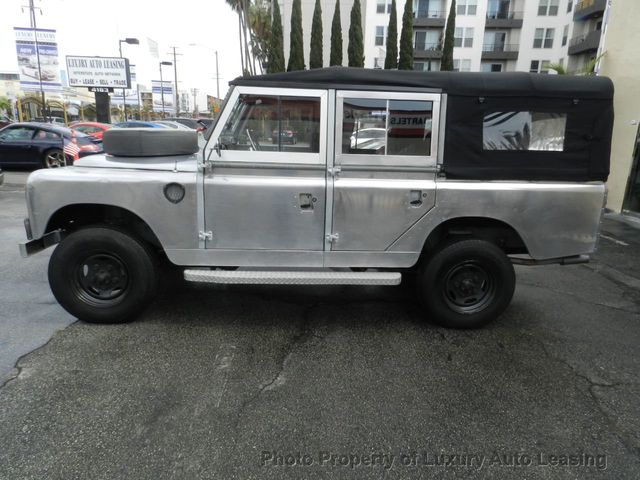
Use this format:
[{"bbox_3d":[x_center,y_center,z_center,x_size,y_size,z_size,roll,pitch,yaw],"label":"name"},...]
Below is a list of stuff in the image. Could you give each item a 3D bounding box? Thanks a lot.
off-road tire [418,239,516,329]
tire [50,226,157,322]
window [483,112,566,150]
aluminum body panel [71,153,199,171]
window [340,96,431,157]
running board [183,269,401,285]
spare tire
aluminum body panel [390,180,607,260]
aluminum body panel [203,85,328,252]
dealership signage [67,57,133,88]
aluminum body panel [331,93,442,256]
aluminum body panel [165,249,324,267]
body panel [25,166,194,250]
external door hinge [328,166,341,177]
[{"bbox_3d":[1.154,0.335,3.366,0.735,0.735,0.230,2,13,-4],"label":"off-road tire"},{"bbox_3d":[-1.608,0.261,3.173,0.735,0.735,0.230,2,13,-4],"label":"tire"},{"bbox_3d":[1.488,-0.793,3.110,0.625,0.270,0.030,1,9,-4],"label":"window"},{"bbox_3d":[-1.400,-0.697,3.724,0.884,0.160,1.220,2,13,-4],"label":"aluminum body panel"},{"bbox_3d":[0.479,-0.798,3.016,0.650,0.393,0.025,2,6,-4],"label":"window"},{"bbox_3d":[-0.194,0.284,3.203,1.581,0.058,0.165,2,13,-4],"label":"running board"},{"bbox_3d":[-1.447,-0.844,3.679,0.754,0.200,0.754,1,14,-4],"label":"spare tire"},{"bbox_3d":[1.315,-0.148,3.194,1.597,0.586,0.070,2,13,-4],"label":"aluminum body panel"},{"bbox_3d":[-0.385,-0.493,3.031,0.875,1.160,0.130,1,11,-4],"label":"aluminum body panel"},{"bbox_3d":[-11.776,-8.928,22.724,2.980,1.497,0.462,1,14,-5],"label":"dealership signage"},{"bbox_3d":[0.468,-0.482,3.091,0.775,1.160,0.130,1,11,-4],"label":"aluminum body panel"},{"bbox_3d":[-0.545,0.129,3.171,1.160,0.134,0.060,1,14,-4],"label":"aluminum body panel"},{"bbox_3d":[-1.448,-0.233,3.095,1.180,0.555,0.260,1,14,-4],"label":"body panel"},{"bbox_3d":[0.102,-0.487,3.013,0.100,0.071,0.050,1,14,-4],"label":"external door hinge"}]

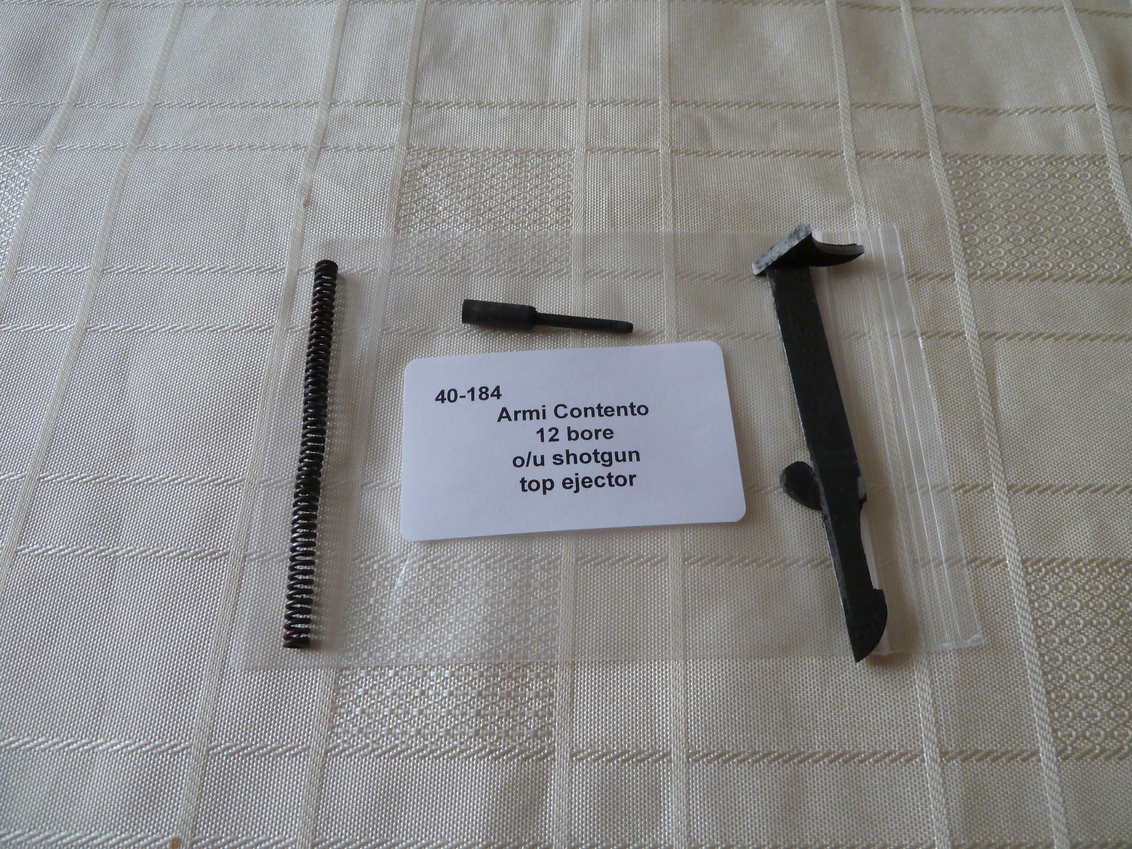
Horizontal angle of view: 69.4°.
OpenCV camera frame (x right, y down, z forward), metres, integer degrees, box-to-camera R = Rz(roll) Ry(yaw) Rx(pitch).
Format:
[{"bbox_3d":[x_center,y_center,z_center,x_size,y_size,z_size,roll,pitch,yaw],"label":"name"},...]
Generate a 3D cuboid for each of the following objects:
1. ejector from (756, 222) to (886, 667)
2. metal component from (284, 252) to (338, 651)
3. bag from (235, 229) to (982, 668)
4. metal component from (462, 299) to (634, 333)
[{"bbox_3d":[0.051,0.000,0.148,0.024,0.016,0.080,-5,66,-1],"label":"ejector"},{"bbox_3d":[-0.048,0.003,0.155,0.005,0.005,0.078,-3,66,0],"label":"metal component"},{"bbox_3d":[0.007,-0.001,0.159,0.129,0.004,0.089,-1,66,1],"label":"bag"},{"bbox_3d":[-0.004,-0.021,0.165,0.035,0.005,0.005,5,66,4],"label":"metal component"}]

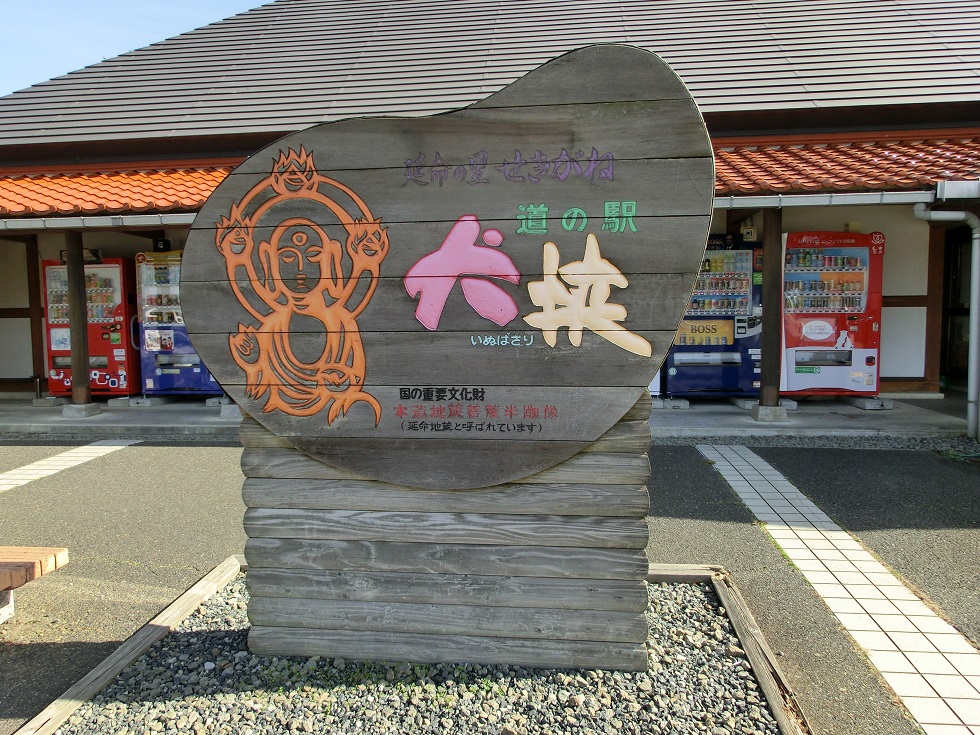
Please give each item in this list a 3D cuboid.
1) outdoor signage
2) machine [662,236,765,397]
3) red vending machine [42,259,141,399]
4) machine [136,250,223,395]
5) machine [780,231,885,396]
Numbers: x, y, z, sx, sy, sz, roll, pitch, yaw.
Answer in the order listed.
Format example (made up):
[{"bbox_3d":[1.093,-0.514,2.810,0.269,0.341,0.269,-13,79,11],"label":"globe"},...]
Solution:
[{"bbox_3d":[-0.202,-0.342,2.556,2.007,1.600,0.060,0,4,7],"label":"outdoor signage"},{"bbox_3d":[2.785,-0.637,8.611,1.141,1.966,0.740,0,4,7],"label":"machine"},{"bbox_3d":[-5.426,-0.558,9.569,1.174,1.846,0.740,0,4,7],"label":"red vending machine"},{"bbox_3d":[-4.071,-0.593,9.409,1.166,1.927,0.740,0,4,7],"label":"machine"},{"bbox_3d":[4.106,-0.645,8.469,1.134,1.967,0.740,0,4,7],"label":"machine"}]

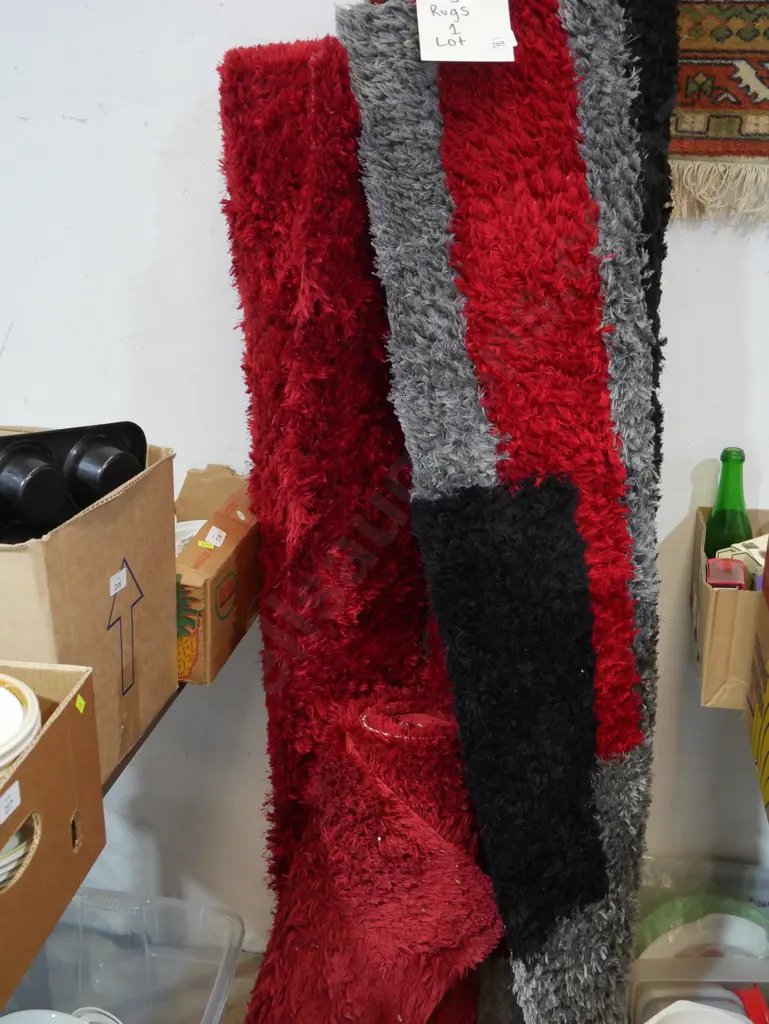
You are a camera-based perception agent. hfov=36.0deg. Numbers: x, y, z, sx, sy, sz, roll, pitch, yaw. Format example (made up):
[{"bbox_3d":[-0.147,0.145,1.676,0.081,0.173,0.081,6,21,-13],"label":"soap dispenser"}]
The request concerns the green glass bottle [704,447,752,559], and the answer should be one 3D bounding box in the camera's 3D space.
[{"bbox_3d":[0.442,0.030,1.523,0.065,0.222,0.065,0,12,0],"label":"green glass bottle"}]

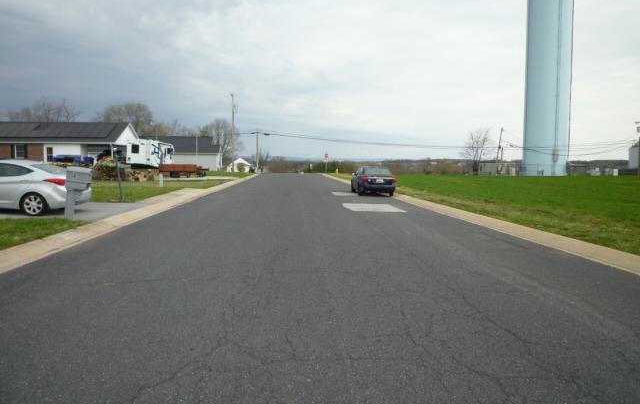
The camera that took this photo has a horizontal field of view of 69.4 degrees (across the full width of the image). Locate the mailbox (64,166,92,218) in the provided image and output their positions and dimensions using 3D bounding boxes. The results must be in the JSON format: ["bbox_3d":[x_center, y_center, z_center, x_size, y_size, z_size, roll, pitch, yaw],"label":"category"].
[{"bbox_3d":[-6.074,-0.228,11.625,0.550,1.300,0.270,0,5,-4],"label":"mailbox"}]

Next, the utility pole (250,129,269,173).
[{"bbox_3d":[-9.173,-7.541,68.602,0.400,6.500,0.400,0,5,0],"label":"utility pole"}]

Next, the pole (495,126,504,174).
[{"bbox_3d":[34.941,-9.945,89.471,0.400,9.200,0.400,3,5,0],"label":"pole"}]

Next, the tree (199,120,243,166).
[{"bbox_3d":[-17.438,-10.234,81.414,7.600,9.000,7.600,0,5,0],"label":"tree"}]

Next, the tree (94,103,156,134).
[{"bbox_3d":[-36.705,-12.656,87.223,11.000,12.800,11.000,0,5,0],"label":"tree"}]

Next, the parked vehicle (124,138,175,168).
[{"bbox_3d":[-18.718,-5.200,51.040,2.450,3.100,8.500,0,5,-4],"label":"parked vehicle"}]

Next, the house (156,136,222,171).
[{"bbox_3d":[-22.073,-7.596,72.613,14.000,5.200,8.000,0,5,-4],"label":"house"}]

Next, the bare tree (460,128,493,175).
[{"bbox_3d":[30.301,-9.745,89.489,6.200,9.000,6.000,0,5,0],"label":"bare tree"}]

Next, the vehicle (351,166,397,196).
[{"bbox_3d":[2.594,-1.142,23.742,1.750,1.450,4.500,0,5,-4],"label":"vehicle"}]

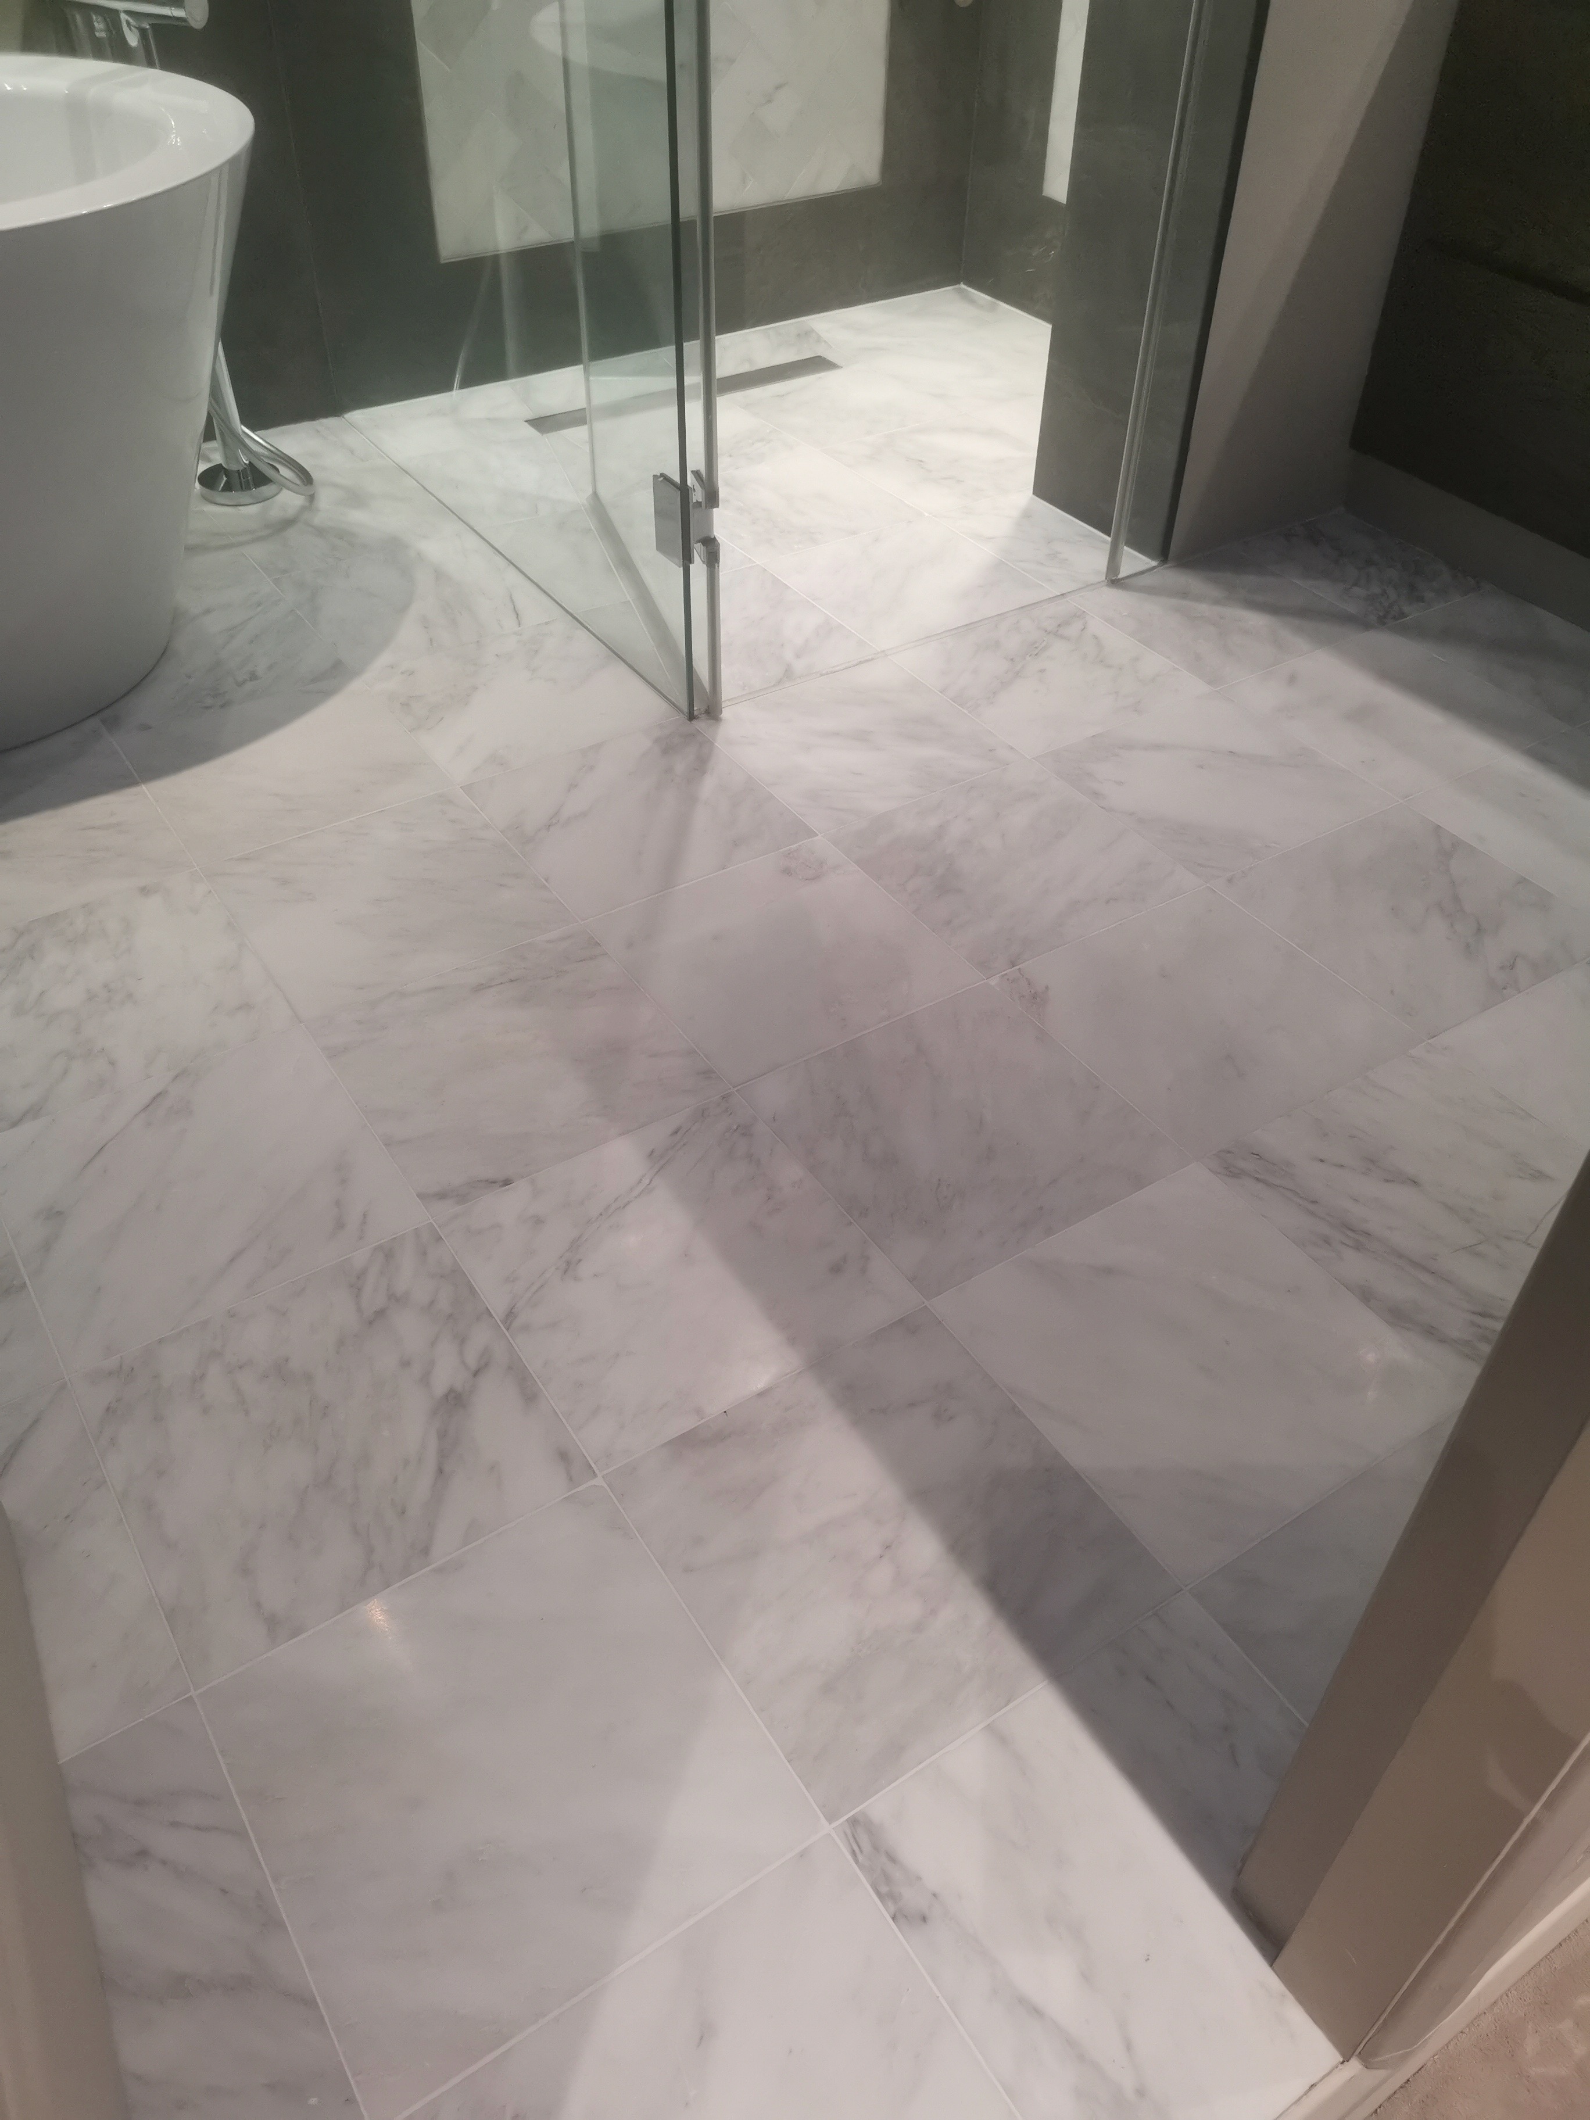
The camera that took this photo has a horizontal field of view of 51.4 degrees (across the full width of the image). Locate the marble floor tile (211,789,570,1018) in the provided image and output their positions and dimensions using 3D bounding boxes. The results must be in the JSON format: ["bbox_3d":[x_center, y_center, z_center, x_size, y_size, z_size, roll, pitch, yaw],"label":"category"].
[{"bbox_3d":[-0.434,-0.171,1.762,0.303,0.010,0.303,-23,48,-25],"label":"marble floor tile"}]

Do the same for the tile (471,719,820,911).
[{"bbox_3d":[-0.180,-0.280,1.889,0.303,0.010,0.303,-23,48,-25],"label":"tile"}]

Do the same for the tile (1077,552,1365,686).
[{"bbox_3d":[0.586,-0.610,2.273,0.303,0.012,0.303,-23,47,-24],"label":"tile"}]

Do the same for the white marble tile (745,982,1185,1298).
[{"bbox_3d":[0.154,0.065,1.518,0.303,0.010,0.303,-23,48,-25],"label":"white marble tile"}]

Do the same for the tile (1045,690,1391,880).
[{"bbox_3d":[0.496,-0.326,1.958,0.303,0.010,0.303,-23,48,-25],"label":"tile"}]

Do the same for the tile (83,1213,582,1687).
[{"bbox_3d":[-0.356,0.283,1.263,0.303,0.010,0.303,-23,48,-25],"label":"tile"}]

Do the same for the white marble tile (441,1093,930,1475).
[{"bbox_3d":[-0.101,0.176,1.396,0.303,0.012,0.303,-23,47,-24],"label":"white marble tile"}]

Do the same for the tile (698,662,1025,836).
[{"bbox_3d":[0.075,-0.390,2.023,0.303,0.012,0.303,-23,47,-24],"label":"tile"}]

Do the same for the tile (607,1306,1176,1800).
[{"bbox_3d":[0.066,0.348,1.208,0.303,0.012,0.303,-23,47,-24],"label":"tile"}]

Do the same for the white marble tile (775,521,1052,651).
[{"bbox_3d":[0.163,-0.671,2.329,0.303,0.010,0.303,-23,48,-25],"label":"white marble tile"}]

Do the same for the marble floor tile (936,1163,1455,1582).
[{"bbox_3d":[0.321,0.238,1.333,0.303,0.012,0.303,-23,47,-24],"label":"marble floor tile"}]

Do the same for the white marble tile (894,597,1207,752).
[{"bbox_3d":[0.330,-0.499,2.144,0.303,0.010,0.303,-23,48,-25],"label":"white marble tile"}]

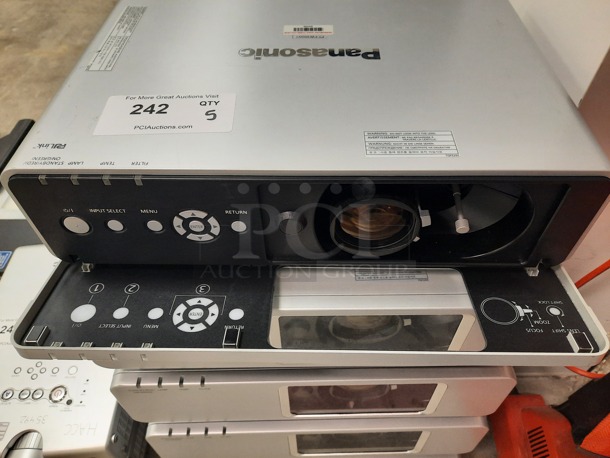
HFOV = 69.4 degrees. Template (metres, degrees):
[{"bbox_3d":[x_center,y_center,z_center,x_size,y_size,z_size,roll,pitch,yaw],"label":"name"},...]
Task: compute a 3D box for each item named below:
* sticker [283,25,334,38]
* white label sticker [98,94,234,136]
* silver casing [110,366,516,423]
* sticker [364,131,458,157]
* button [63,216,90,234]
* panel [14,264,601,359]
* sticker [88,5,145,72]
[{"bbox_3d":[0.004,-0.197,0.436,0.050,0.001,0.021,0,49,0],"label":"sticker"},{"bbox_3d":[-0.107,-0.090,0.344,0.103,0.001,0.053,-2,49,-1],"label":"white label sticker"},{"bbox_3d":[0.008,0.071,0.595,0.420,0.120,0.330,0,49,0],"label":"silver casing"},{"bbox_3d":[0.077,-0.062,0.320,0.065,0.001,0.028,0,49,0],"label":"sticker"},{"bbox_3d":[-0.180,-0.004,0.348,0.021,0.021,0.004,0,49,0],"label":"button"},{"bbox_3d":[0.001,0.064,0.353,0.430,0.020,0.098,0,39,2],"label":"panel"},{"bbox_3d":[-0.180,-0.188,0.428,0.022,0.001,0.131,0,49,0],"label":"sticker"}]

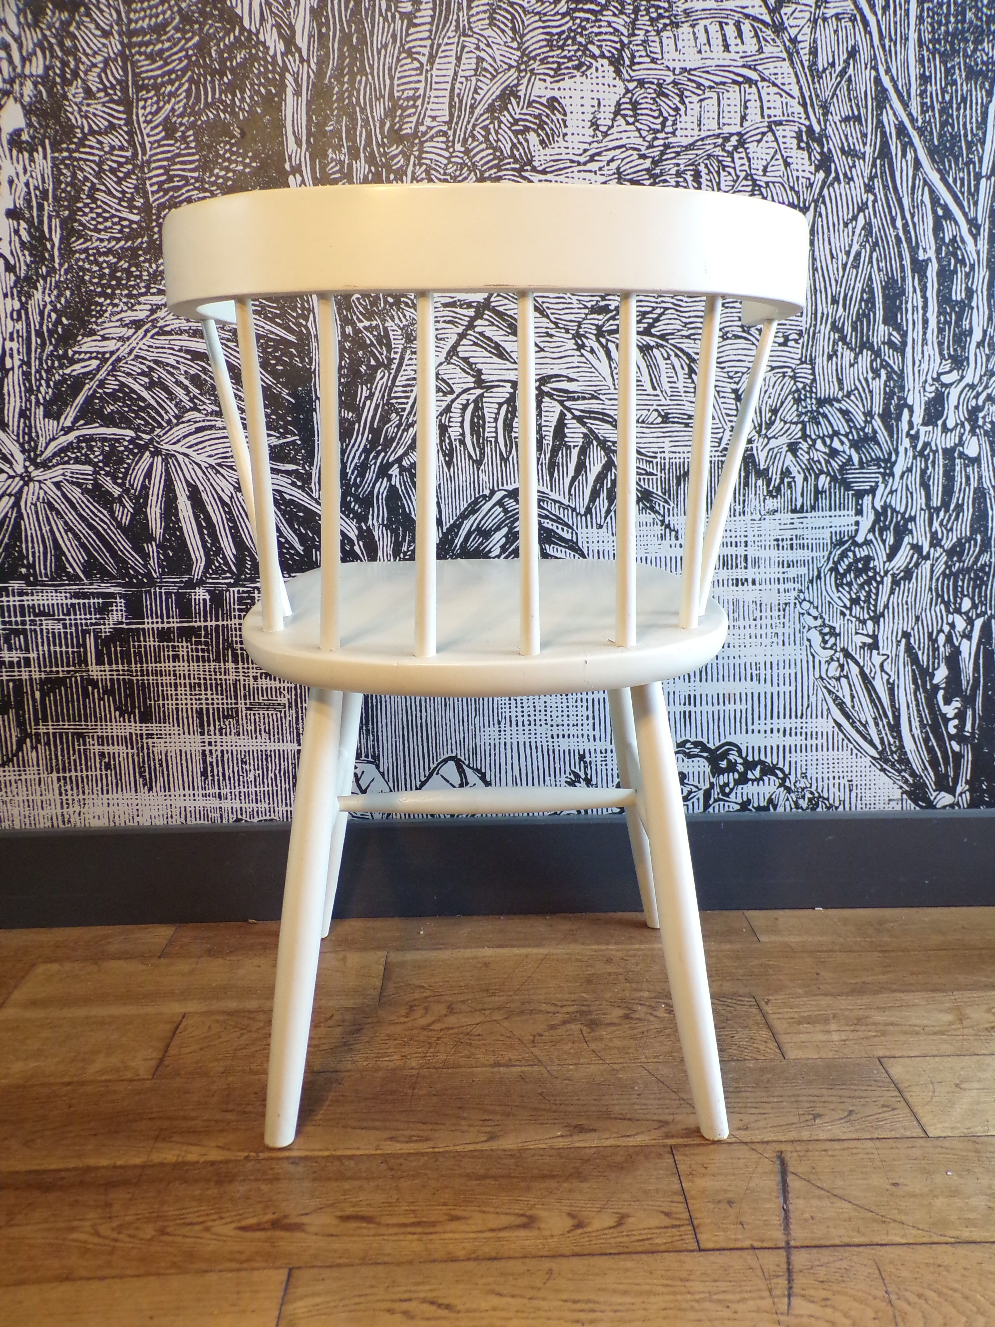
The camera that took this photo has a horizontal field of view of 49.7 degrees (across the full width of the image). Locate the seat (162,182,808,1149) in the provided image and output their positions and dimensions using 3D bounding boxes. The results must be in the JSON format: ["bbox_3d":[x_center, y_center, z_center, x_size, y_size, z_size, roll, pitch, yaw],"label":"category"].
[{"bbox_3d":[-0.004,0.001,1.033,0.524,0.772,0.442,-1,13,-1],"label":"seat"}]

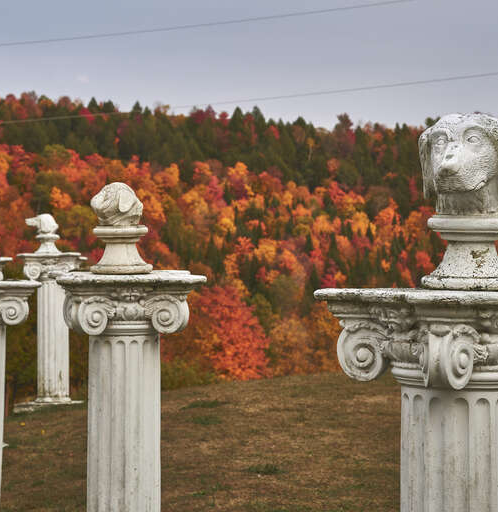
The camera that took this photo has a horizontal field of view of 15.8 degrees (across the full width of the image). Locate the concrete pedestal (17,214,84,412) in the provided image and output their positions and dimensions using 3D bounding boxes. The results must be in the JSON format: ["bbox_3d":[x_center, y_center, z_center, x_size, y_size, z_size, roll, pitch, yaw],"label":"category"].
[{"bbox_3d":[-1.900,0.526,17.300,0.640,1.855,0.640,0,1,-11],"label":"concrete pedestal"}]

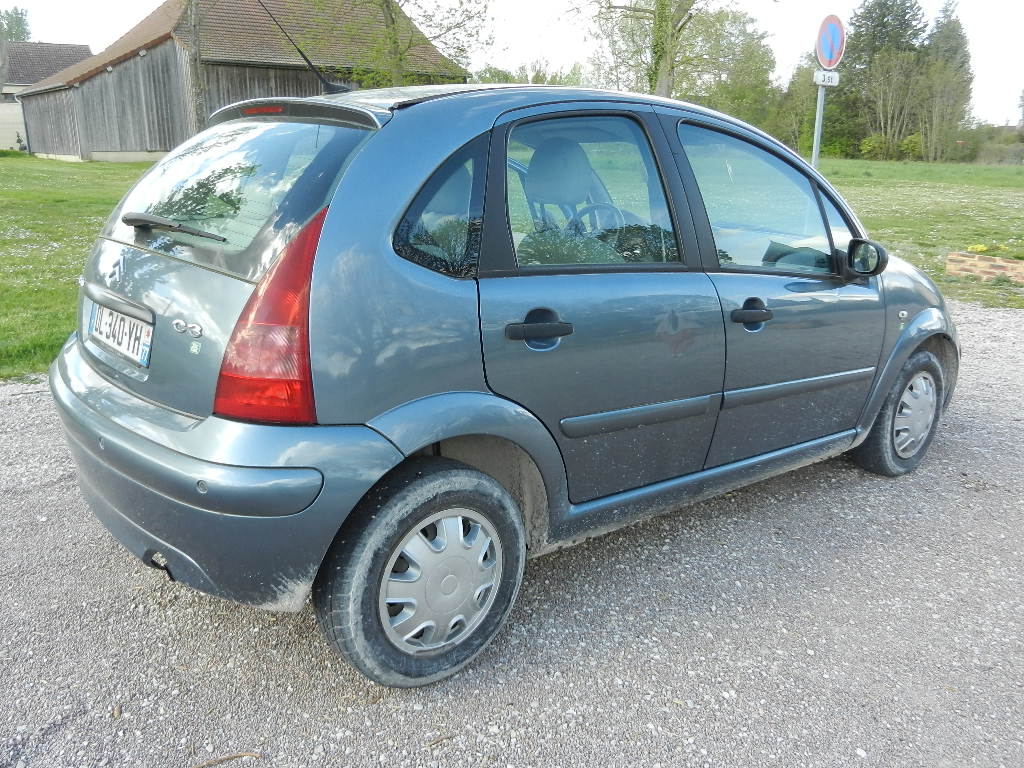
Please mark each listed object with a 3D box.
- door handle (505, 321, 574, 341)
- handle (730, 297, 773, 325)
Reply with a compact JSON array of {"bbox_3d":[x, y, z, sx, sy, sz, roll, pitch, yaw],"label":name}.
[{"bbox_3d":[0.082,-0.137,2.210,0.228,0.050,0.055,-5,9,-39],"label":"door handle"},{"bbox_3d":[0.788,-0.237,2.796,0.222,0.080,0.060,-6,10,-39],"label":"handle"}]

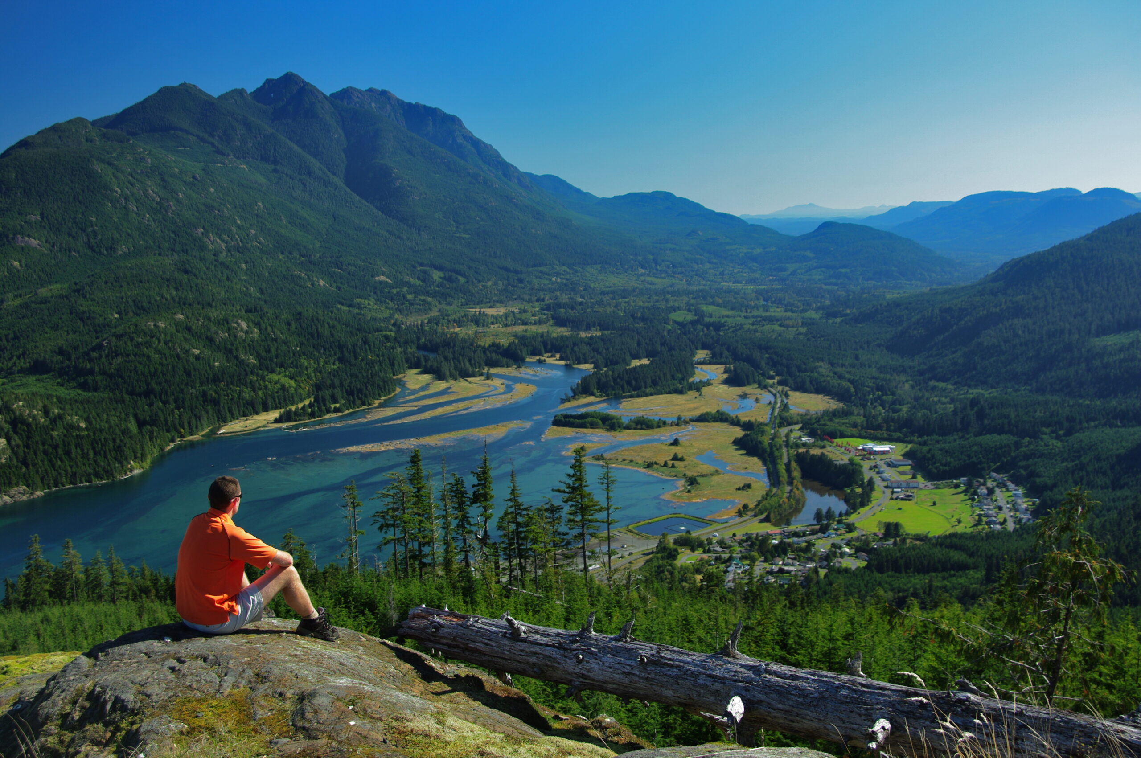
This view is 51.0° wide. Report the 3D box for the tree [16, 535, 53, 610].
[{"bbox_3d":[-73.640,26.790,164.320,5.140,11.090,4.990,-1,7,0],"label":"tree"}]

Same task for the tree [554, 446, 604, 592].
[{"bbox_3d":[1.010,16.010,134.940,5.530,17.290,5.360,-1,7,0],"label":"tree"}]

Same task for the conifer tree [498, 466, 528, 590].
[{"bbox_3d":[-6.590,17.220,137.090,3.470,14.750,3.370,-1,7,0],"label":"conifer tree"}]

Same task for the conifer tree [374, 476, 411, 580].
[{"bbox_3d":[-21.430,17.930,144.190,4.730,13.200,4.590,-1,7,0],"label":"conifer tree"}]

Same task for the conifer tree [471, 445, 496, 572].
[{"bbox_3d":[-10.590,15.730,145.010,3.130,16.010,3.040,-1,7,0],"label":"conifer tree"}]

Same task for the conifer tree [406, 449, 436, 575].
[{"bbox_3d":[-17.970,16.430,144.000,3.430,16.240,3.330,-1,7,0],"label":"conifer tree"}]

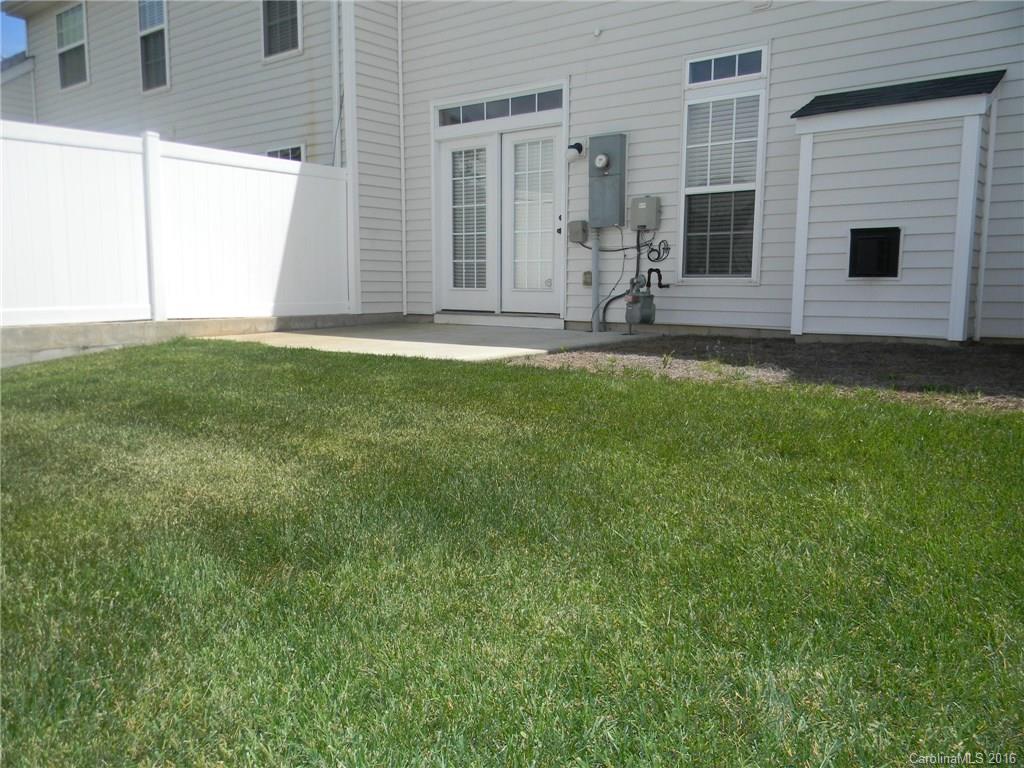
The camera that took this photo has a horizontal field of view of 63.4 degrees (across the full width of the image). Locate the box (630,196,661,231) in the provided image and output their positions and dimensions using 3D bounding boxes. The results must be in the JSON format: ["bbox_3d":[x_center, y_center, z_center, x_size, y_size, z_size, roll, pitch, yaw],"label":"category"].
[{"bbox_3d":[1.338,-1.693,8.283,0.285,0.320,0.098,6,9,38],"label":"box"}]

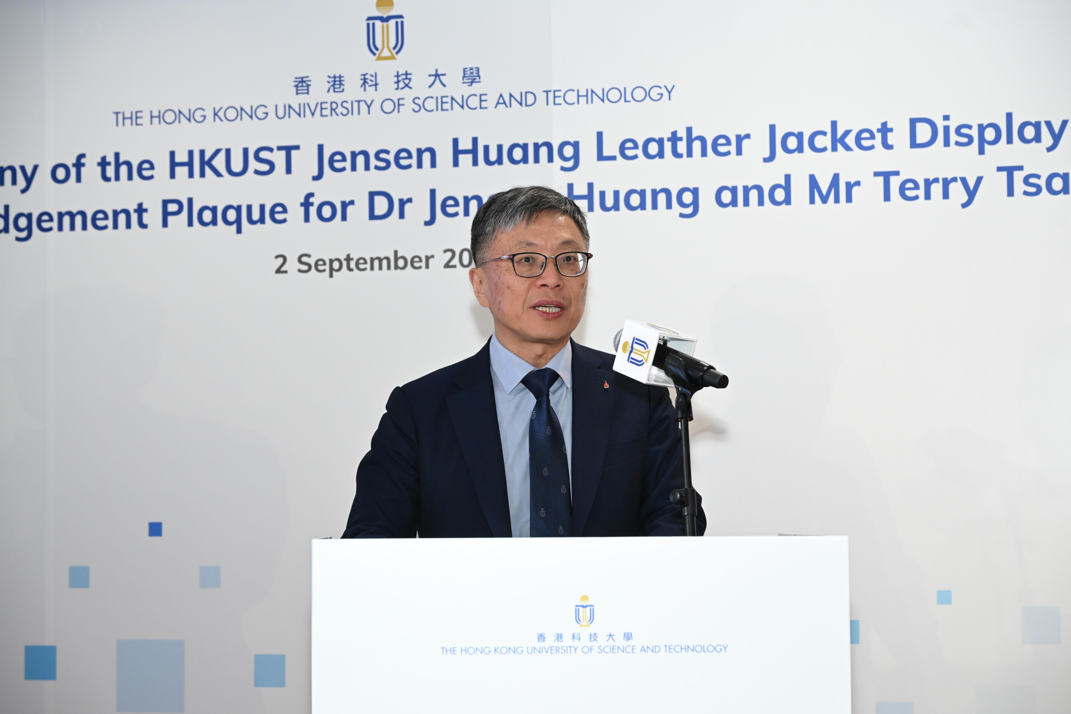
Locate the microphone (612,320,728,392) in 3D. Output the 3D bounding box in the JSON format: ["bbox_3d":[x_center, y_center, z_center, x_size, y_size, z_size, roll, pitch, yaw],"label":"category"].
[{"bbox_3d":[0.191,0.006,3.150,0.077,0.077,0.245,14,4,-41],"label":"microphone"}]

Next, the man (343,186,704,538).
[{"bbox_3d":[-0.009,0.582,3.354,0.540,1.700,0.440,1,-5,-12],"label":"man"}]

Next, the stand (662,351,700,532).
[{"bbox_3d":[0.220,0.192,3.134,0.130,0.400,0.130,1,-6,-40],"label":"stand"}]

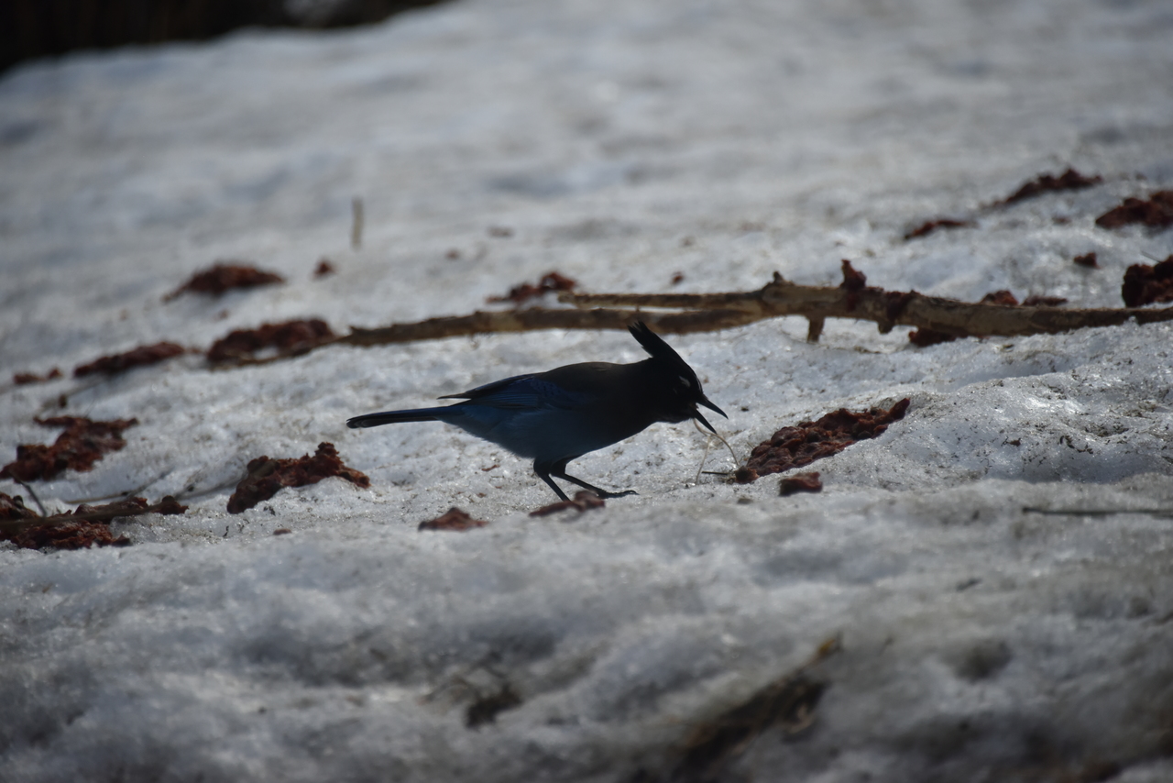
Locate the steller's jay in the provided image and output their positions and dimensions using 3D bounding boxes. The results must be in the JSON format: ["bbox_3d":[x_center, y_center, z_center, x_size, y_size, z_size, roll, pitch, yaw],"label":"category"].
[{"bbox_3d":[-0.039,0.016,7.600,0.295,0.140,0.085,0,8,0],"label":"steller's jay"}]

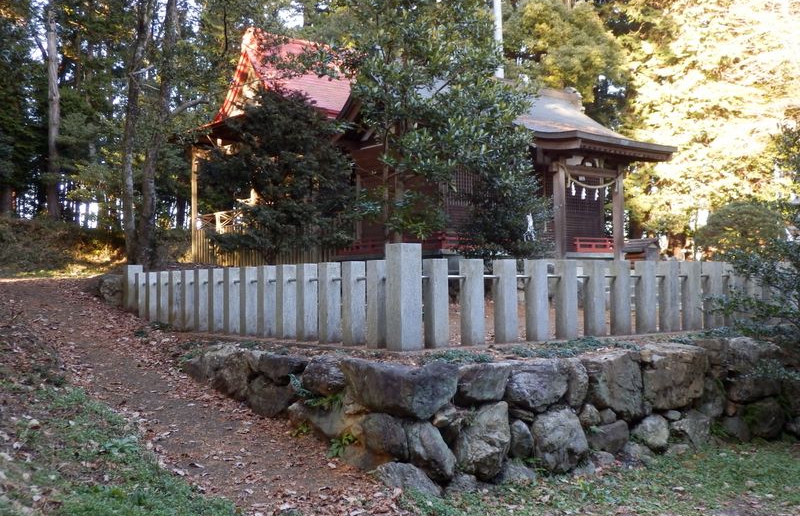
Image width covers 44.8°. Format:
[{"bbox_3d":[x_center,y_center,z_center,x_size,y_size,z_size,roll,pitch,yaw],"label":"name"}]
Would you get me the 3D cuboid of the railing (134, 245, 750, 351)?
[{"bbox_3d":[0.105,0.460,13.044,5.980,0.916,7.650,1,-2,-37],"label":"railing"}]

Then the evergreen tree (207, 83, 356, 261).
[{"bbox_3d":[-2.320,-1.439,19.000,2.850,3.750,2.800,-1,-2,0],"label":"evergreen tree"}]

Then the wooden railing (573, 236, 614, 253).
[{"bbox_3d":[4.058,-0.270,20.300,1.250,0.330,0.140,1,-2,-39],"label":"wooden railing"}]

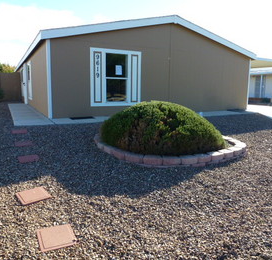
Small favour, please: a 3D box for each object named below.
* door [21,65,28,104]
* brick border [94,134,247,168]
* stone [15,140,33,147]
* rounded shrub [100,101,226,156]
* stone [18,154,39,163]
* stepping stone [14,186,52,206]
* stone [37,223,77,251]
[{"bbox_3d":[-5.921,-2.442,13.371,0.080,2.080,0.920,-4,11,-28],"label":"door"},{"bbox_3d":[0.606,0.265,5.370,3.050,0.180,3.000,2,9,6],"label":"brick border"},{"bbox_3d":[-2.119,0.274,4.746,0.305,0.043,0.302,-6,17,-32],"label":"stone"},{"bbox_3d":[0.538,-0.185,5.177,2.500,0.850,2.450,2,9,6],"label":"rounded shrub"},{"bbox_3d":[-1.744,0.472,4.076,0.305,0.043,0.302,-5,17,-31],"label":"stone"},{"bbox_3d":[-1.214,0.792,2.972,0.305,0.043,0.302,-8,18,-38],"label":"stepping stone"},{"bbox_3d":[-0.727,0.999,2.297,0.305,0.043,0.302,-4,16,-27],"label":"stone"}]

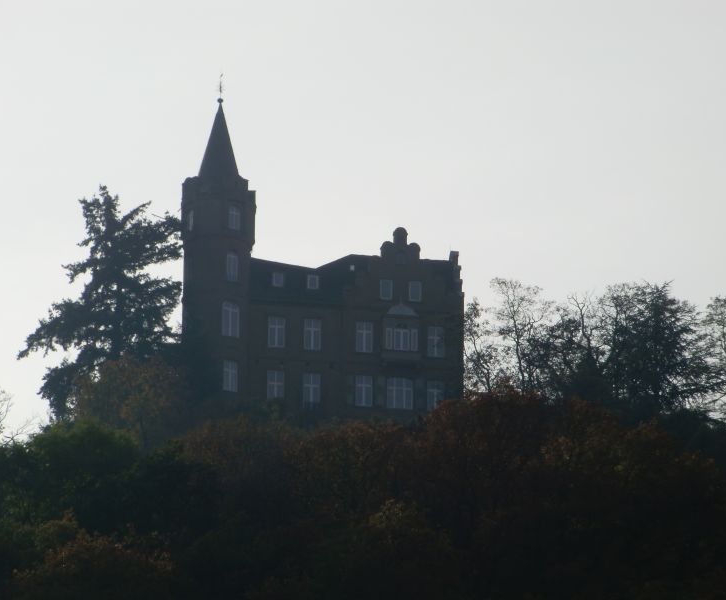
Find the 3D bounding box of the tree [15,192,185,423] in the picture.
[{"bbox_3d":[-19.674,0.602,347.436,12.500,18.357,12.000,0,-9,0],"label":"tree"}]

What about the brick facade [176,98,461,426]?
[{"bbox_3d":[-4.052,-1.533,345.683,21.750,24.200,12.500,3,-10,-20],"label":"brick facade"}]

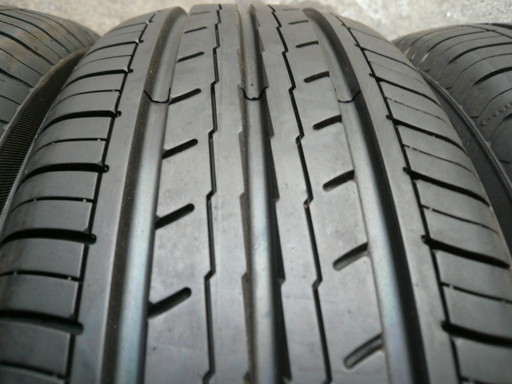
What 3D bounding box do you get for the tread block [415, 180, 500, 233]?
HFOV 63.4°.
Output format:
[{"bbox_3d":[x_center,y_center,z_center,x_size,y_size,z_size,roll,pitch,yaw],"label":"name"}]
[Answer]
[{"bbox_3d":[0.068,0.006,0.144,0.035,0.009,0.012,16,54,-16],"label":"tread block"}]

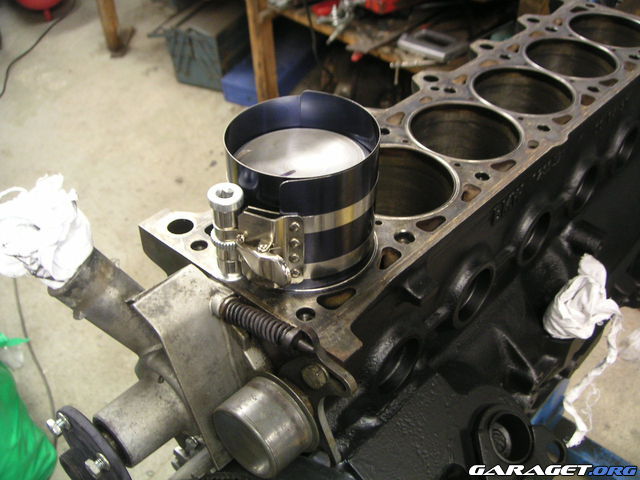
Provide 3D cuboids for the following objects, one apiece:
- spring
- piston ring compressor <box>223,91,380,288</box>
[{"bbox_3d":[-0.034,0.045,0.381,0.048,0.013,0.013,18,43,25],"label":"spring"},{"bbox_3d":[-0.011,-0.026,0.400,0.086,0.078,0.096,15,42,18],"label":"piston ring compressor"}]

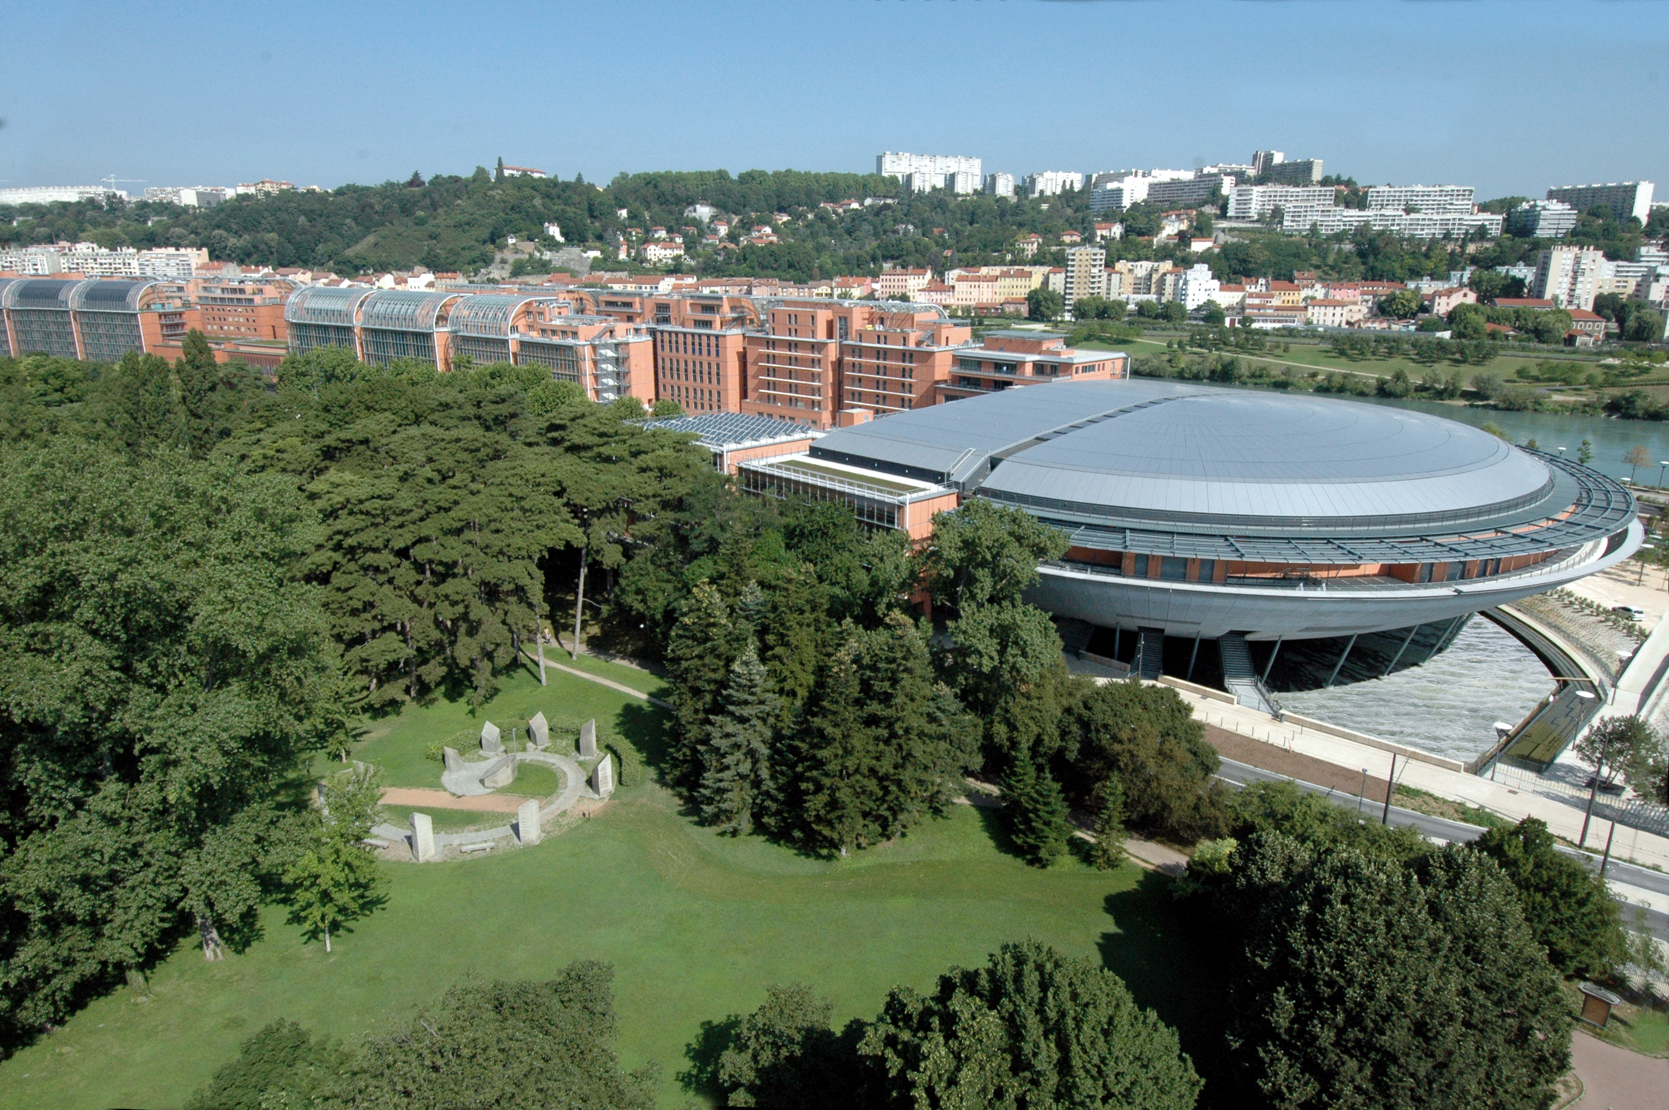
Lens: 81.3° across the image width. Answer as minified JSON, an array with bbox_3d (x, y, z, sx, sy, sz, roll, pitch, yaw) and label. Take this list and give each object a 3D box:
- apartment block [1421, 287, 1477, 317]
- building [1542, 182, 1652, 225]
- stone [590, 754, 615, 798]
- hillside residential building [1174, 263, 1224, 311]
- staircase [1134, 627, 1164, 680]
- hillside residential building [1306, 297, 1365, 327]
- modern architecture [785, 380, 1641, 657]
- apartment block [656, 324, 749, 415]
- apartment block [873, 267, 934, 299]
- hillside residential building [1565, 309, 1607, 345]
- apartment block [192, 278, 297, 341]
[{"bbox_3d":[284.672,-116.408,445.667,12.100,12.800,11.700,1,17,5],"label":"apartment block"},{"bbox_3d":[597.520,-272.680,762.000,13.500,32.000,74.000,-2,16,-8],"label":"building"},{"bbox_3d":[-19.241,17.935,80.161,1.150,3.300,1.900,-12,20,-35],"label":"stone"},{"bbox_3d":[201.360,-147.140,538.000,18.500,26.000,13.500,-1,16,-4],"label":"hillside residential building"},{"bbox_3d":[33.544,10.443,103.836,2.800,3.600,6.200,6,18,20],"label":"staircase"},{"bbox_3d":[246.430,-118.920,478.000,23.500,13.600,11.500,2,16,8],"label":"hillside residential building"},{"bbox_3d":[42.044,-7.942,122.855,93.668,23.235,93.668,6,18,18],"label":"modern architecture"},{"bbox_3d":[-29.920,-44.588,240.637,24.000,23.000,12.000,13,22,37],"label":"apartment block"},{"bbox_3d":[43.474,-164.680,595.000,29.000,19.000,11.500,6,17,19],"label":"apartment block"},{"bbox_3d":[360.940,-109.348,467.000,17.500,15.500,11.500,1,17,6],"label":"hillside residential building"},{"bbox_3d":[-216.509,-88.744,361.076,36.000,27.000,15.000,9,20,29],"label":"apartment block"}]

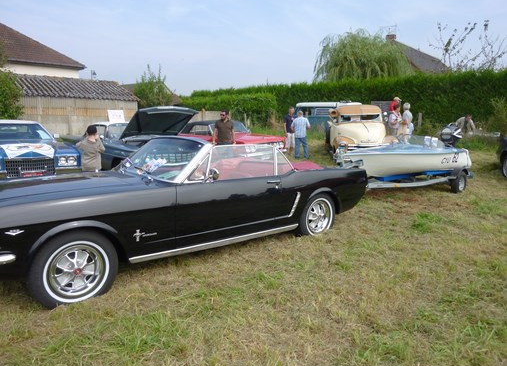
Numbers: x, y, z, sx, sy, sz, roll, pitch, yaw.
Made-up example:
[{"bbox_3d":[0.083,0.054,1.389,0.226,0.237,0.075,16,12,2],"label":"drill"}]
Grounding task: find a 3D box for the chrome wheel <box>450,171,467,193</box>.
[{"bbox_3d":[4.273,-0.004,7.620,0.490,0.490,0.160,-8,12,-41],"label":"chrome wheel"}]

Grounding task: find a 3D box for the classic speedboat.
[{"bbox_3d":[2.896,-0.559,7.308,3.850,0.820,1.550,-8,12,-41],"label":"classic speedboat"}]

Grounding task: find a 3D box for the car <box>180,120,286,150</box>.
[{"bbox_3d":[-1.290,-1.473,13.270,1.950,1.340,5.200,-8,13,-41],"label":"car"}]

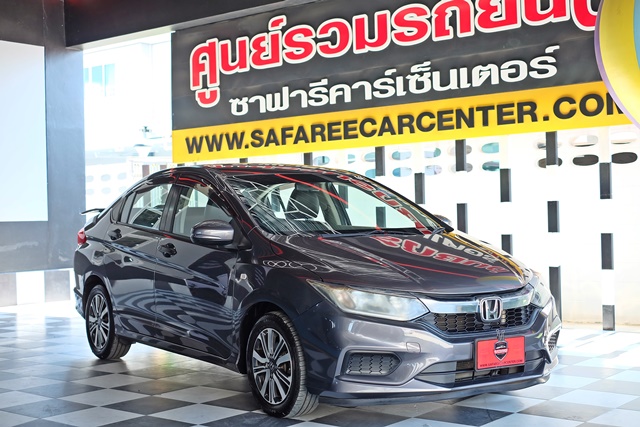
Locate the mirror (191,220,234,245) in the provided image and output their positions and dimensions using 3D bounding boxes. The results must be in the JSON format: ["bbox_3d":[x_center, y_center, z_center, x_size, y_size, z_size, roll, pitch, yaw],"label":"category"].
[{"bbox_3d":[-0.636,0.113,5.544,0.250,0.150,0.140,-1,0,-34],"label":"mirror"}]

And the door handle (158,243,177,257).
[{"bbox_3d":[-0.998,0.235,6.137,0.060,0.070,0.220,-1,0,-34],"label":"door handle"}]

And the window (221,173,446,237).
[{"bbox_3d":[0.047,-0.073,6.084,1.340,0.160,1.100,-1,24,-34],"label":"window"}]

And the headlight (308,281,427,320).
[{"bbox_3d":[0.238,0.439,4.808,0.400,0.200,0.540,-1,0,-34],"label":"headlight"}]

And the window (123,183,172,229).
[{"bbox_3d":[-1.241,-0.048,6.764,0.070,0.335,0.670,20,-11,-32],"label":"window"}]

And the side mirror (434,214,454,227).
[{"bbox_3d":[0.812,0.090,6.508,0.250,0.150,0.140,-1,0,-34],"label":"side mirror"}]

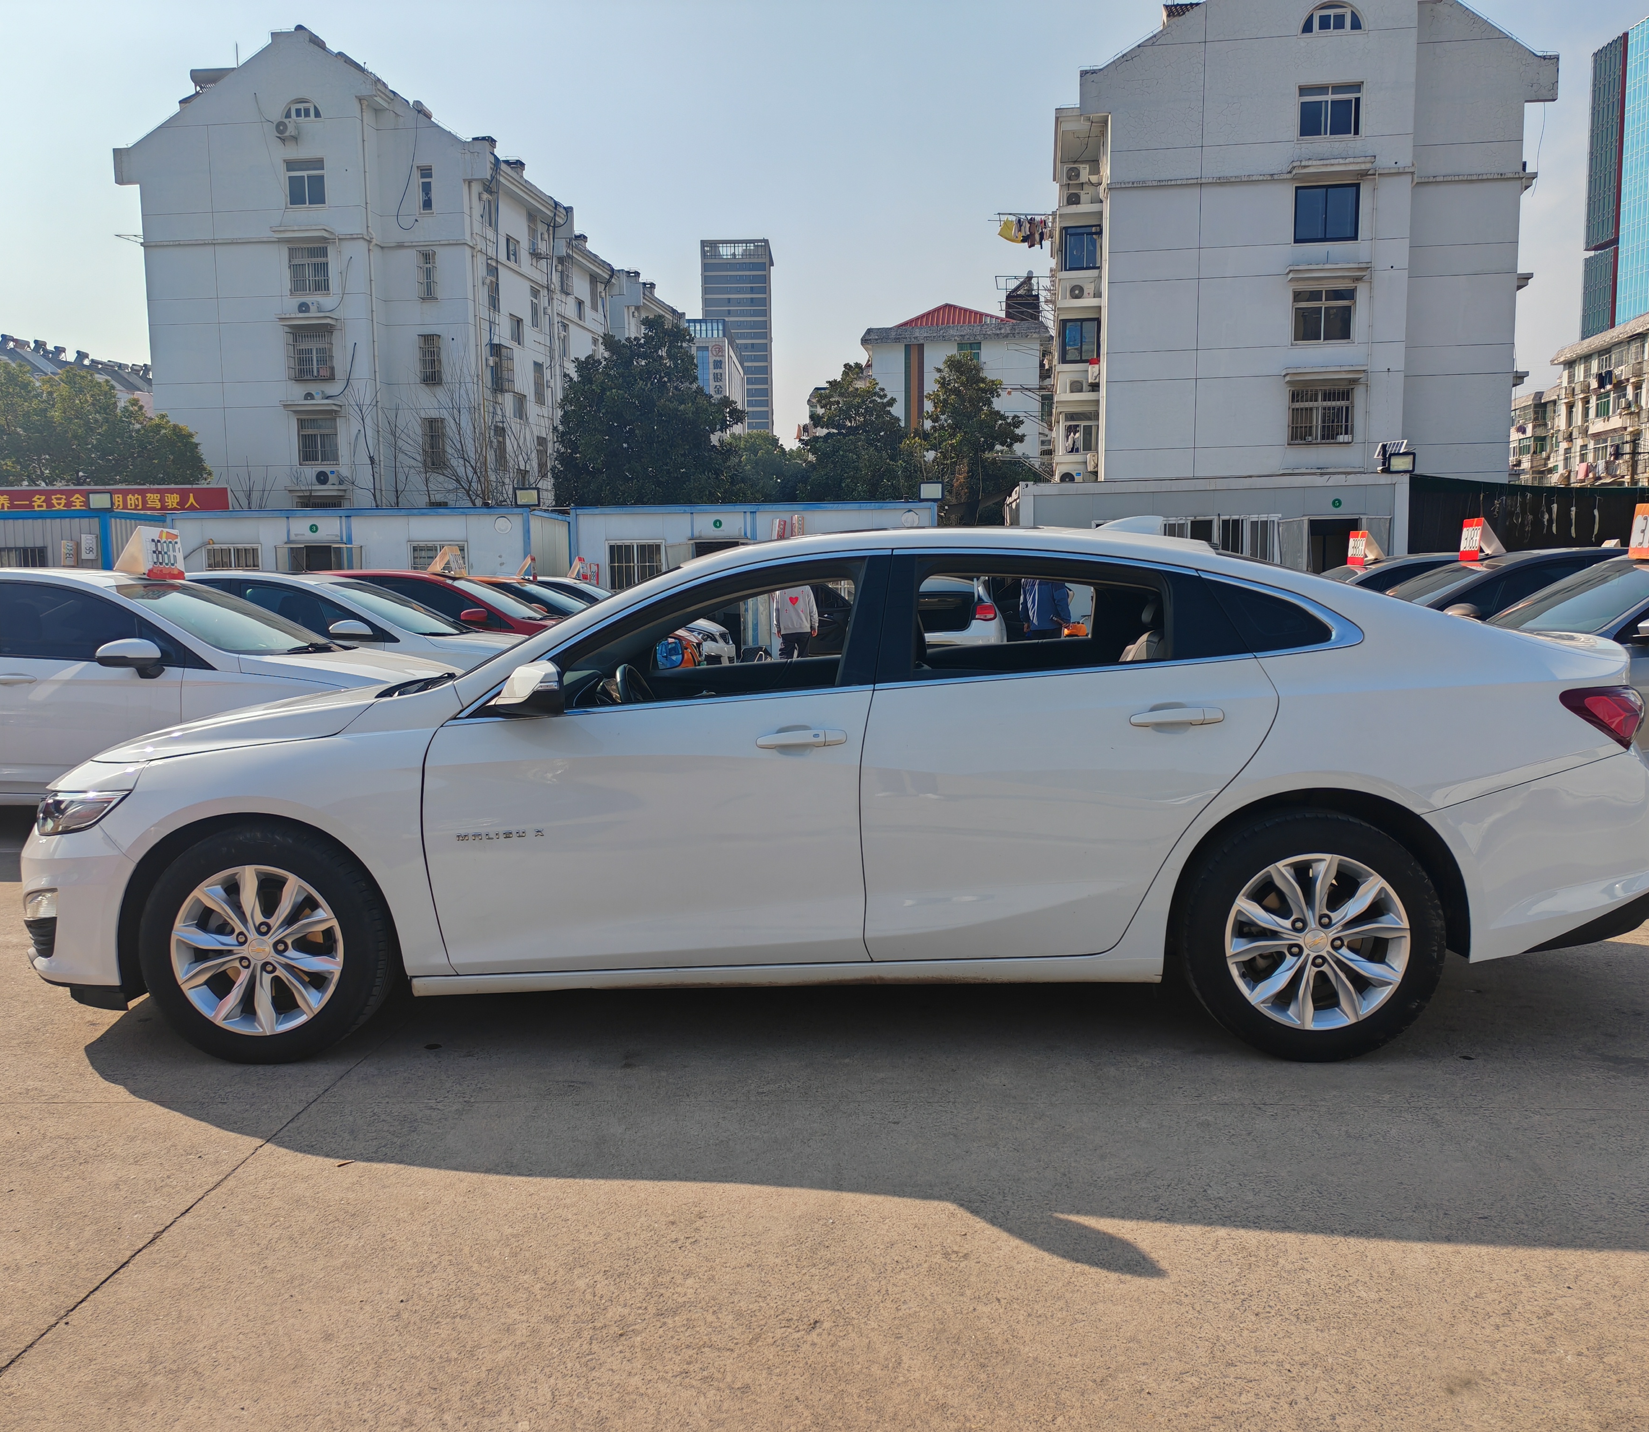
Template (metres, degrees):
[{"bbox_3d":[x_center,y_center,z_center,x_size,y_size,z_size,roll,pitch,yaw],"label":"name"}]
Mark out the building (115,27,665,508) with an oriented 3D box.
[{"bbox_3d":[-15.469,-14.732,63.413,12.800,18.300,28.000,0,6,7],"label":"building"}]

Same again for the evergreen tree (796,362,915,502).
[{"bbox_3d":[0.873,-6.090,41.609,3.320,7.480,3.320,-1,5,0],"label":"evergreen tree"}]

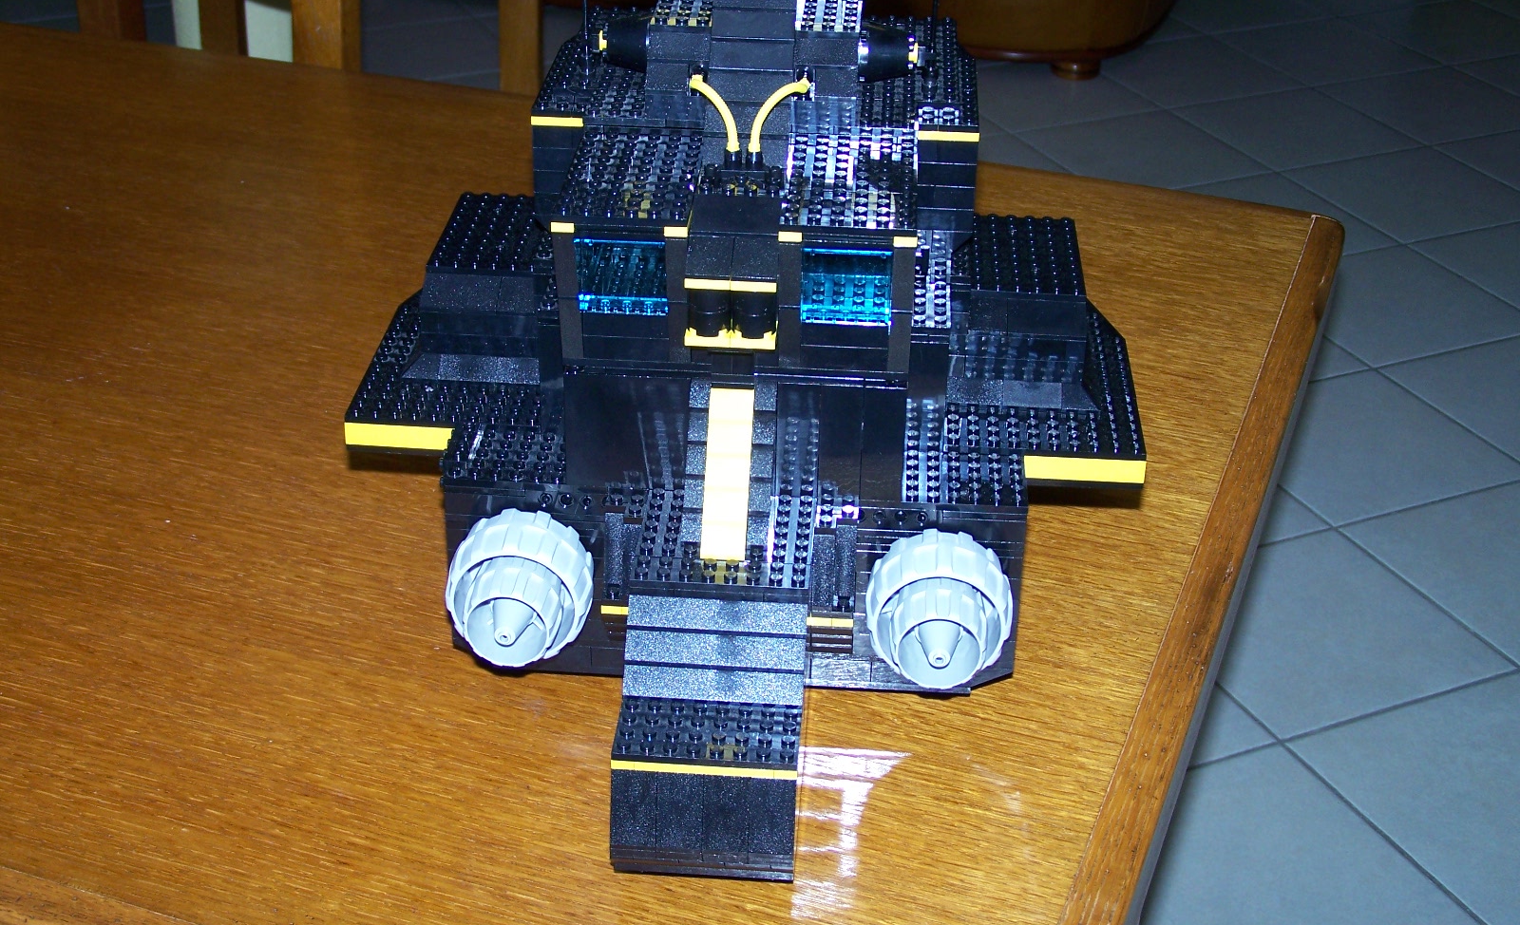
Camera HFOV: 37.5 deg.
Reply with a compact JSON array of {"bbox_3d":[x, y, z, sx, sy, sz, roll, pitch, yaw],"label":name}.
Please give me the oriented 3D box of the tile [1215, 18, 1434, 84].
[{"bbox_3d":[1.021,-0.739,4.041,0.307,0.010,0.307,-12,31,-23],"label":"tile"}]

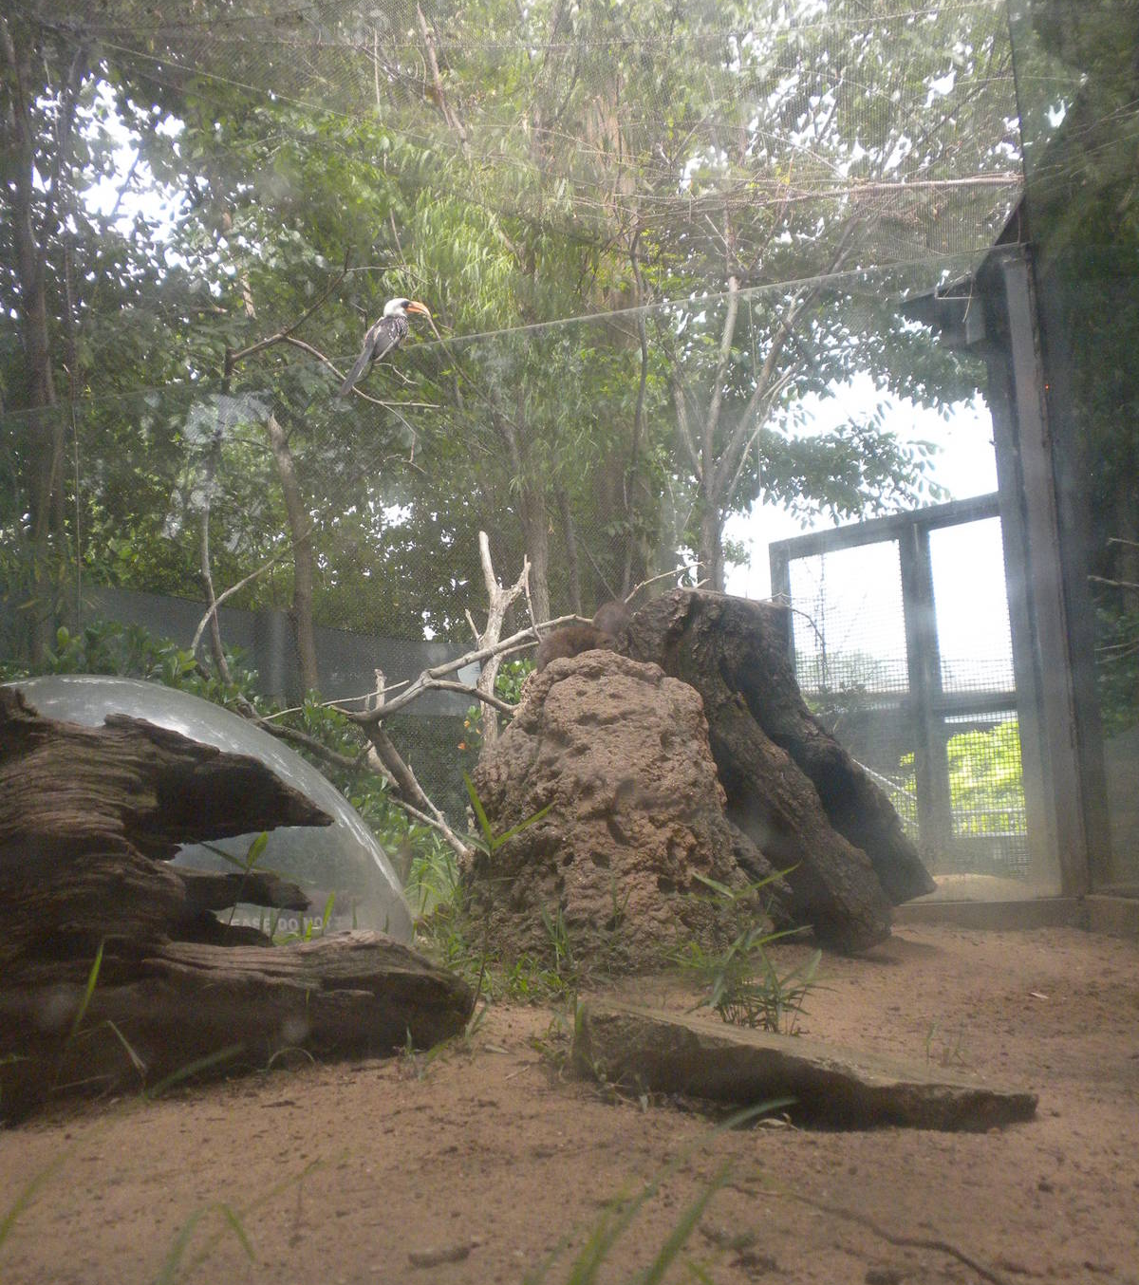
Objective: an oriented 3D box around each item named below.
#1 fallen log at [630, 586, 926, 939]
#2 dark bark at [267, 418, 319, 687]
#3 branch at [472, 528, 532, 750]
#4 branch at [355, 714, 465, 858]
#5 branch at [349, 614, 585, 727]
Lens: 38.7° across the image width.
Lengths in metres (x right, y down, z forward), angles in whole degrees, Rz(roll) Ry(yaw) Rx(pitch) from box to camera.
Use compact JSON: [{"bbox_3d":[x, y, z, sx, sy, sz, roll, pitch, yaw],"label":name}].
[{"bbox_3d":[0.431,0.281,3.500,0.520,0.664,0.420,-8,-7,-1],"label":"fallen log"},{"bbox_3d":[-0.851,-0.277,5.000,0.091,0.851,0.130,-5,-7,0],"label":"dark bark"},{"bbox_3d":[-0.154,-0.003,3.750,0.112,0.495,0.110,-3,-7,0],"label":"branch"},{"bbox_3d":[-0.350,0.323,3.600,0.219,0.292,0.130,-3,-7,0],"label":"branch"},{"bbox_3d":[-0.229,0.062,3.600,0.509,0.206,0.180,-3,-7,0],"label":"branch"}]

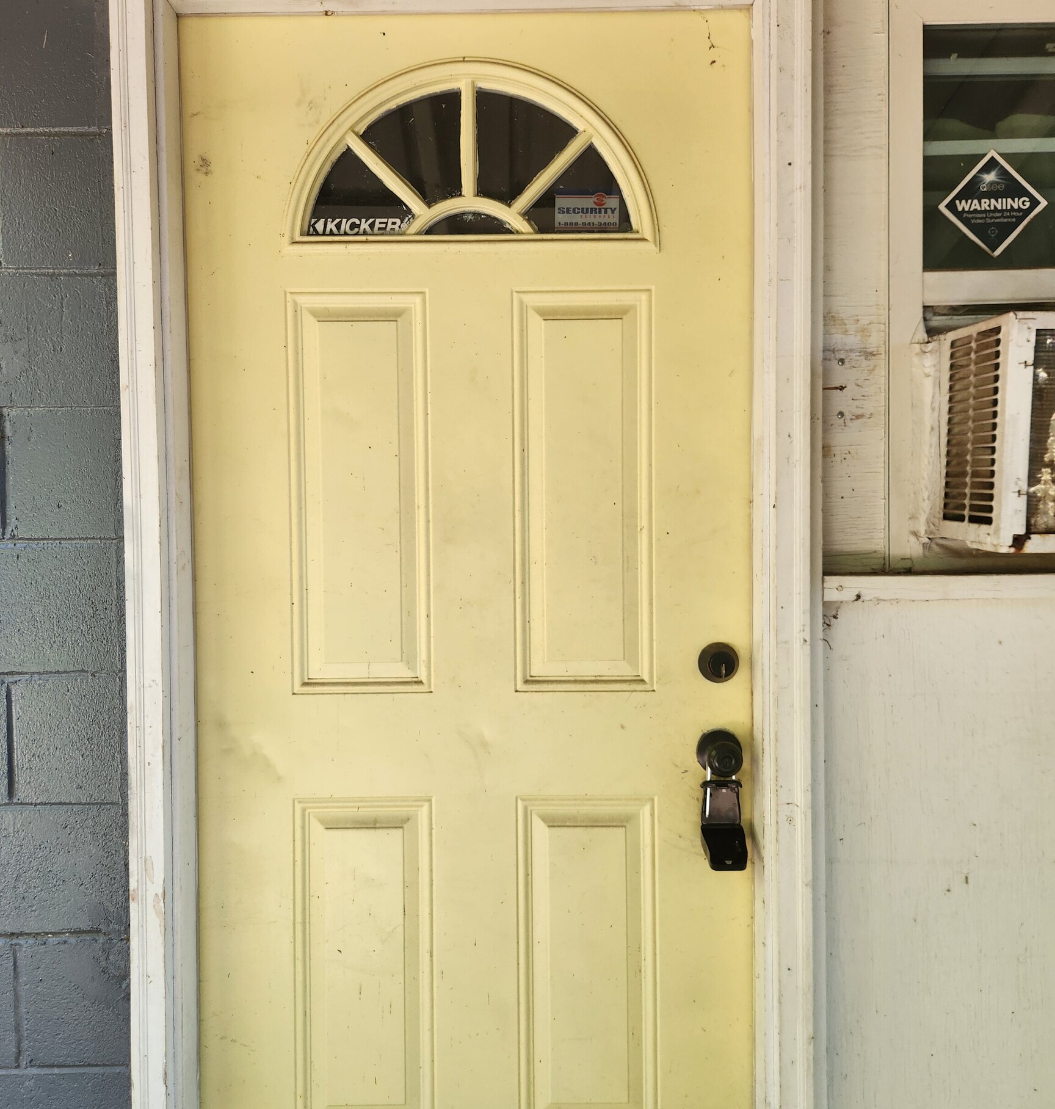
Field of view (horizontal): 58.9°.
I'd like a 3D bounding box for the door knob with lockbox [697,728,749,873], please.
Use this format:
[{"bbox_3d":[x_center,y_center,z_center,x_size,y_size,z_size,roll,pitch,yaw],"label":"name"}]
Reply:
[{"bbox_3d":[0.306,0.381,1.454,0.073,0.206,0.075,-1,2,0],"label":"door knob with lockbox"}]

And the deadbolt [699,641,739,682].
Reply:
[{"bbox_3d":[0.303,0.172,1.471,0.064,0.065,0.027,-1,2,0],"label":"deadbolt"}]

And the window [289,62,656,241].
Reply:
[{"bbox_3d":[-0.085,-0.626,1.467,0.575,0.288,0.040,-1,2,0],"label":"window"}]

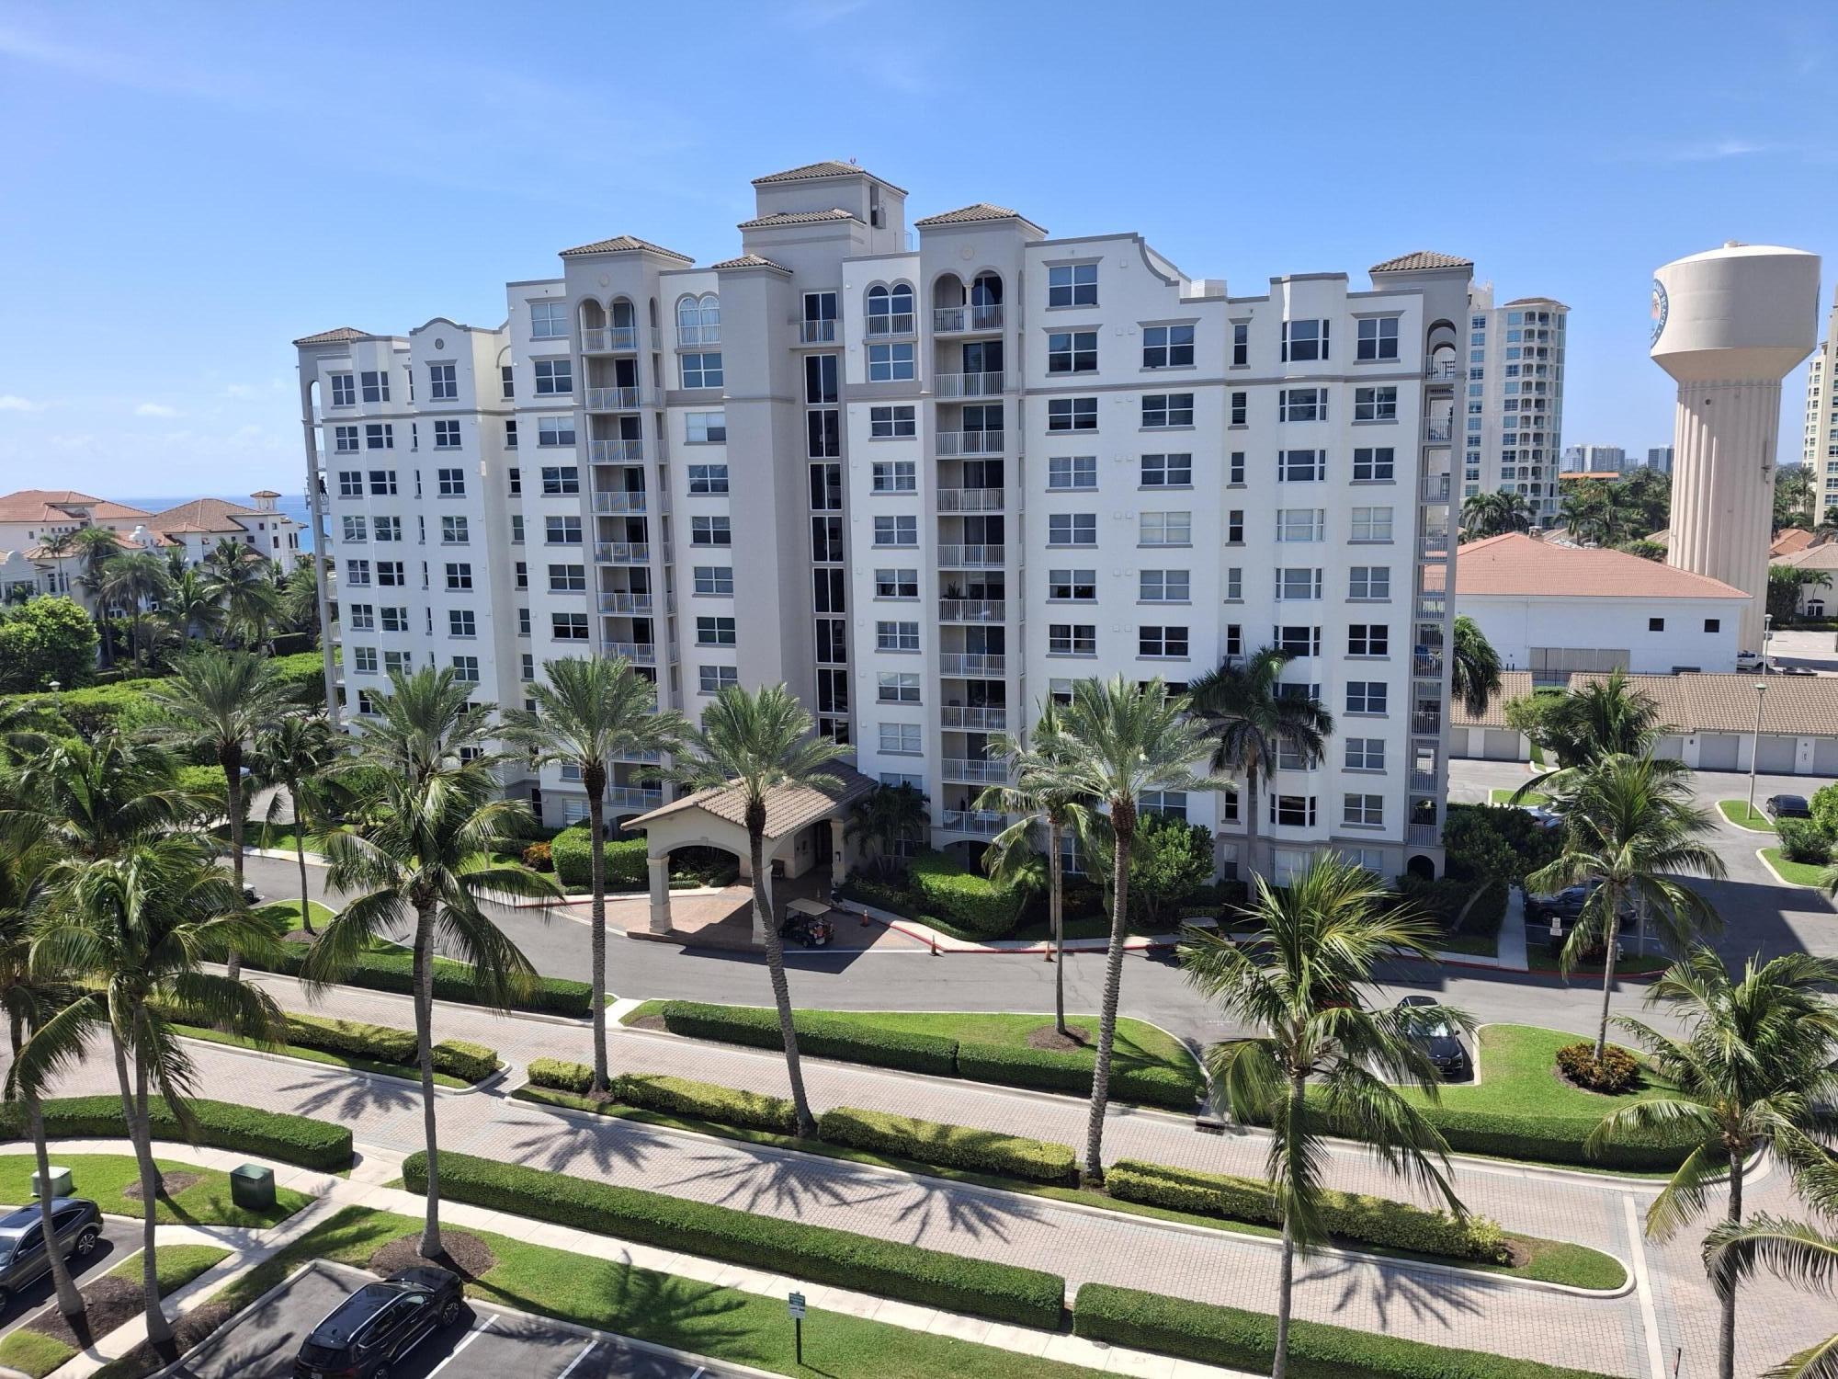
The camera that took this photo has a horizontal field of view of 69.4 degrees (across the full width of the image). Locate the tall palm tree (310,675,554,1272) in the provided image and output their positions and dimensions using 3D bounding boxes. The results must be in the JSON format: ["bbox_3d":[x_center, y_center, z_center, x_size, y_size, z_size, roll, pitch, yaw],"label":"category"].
[{"bbox_3d":[-14.126,9.190,38.981,7.196,15.861,7.196,-1,9,0],"label":"tall palm tree"}]

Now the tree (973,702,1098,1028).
[{"bbox_3d":[4.799,7.093,52.382,5.000,13.620,5.000,-1,9,0],"label":"tree"}]

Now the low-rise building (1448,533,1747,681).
[{"bbox_3d":[70.624,-9.941,150.766,37.500,14.300,25.000,3,10,23],"label":"low-rise building"}]

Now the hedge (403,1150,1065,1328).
[{"bbox_3d":[-5.892,15.210,37.348,20.442,0.760,1.220,2,10,21],"label":"hedge"}]

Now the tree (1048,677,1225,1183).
[{"bbox_3d":[6.438,7.600,41.019,6.200,16.140,6.200,-1,9,0],"label":"tree"}]

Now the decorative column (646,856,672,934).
[{"bbox_3d":[-12.991,10.152,66.442,0.900,3.750,0.900,2,10,20],"label":"decorative column"}]

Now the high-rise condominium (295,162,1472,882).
[{"bbox_3d":[-4.252,-10.722,79.726,68.000,38.400,20.200,2,10,20],"label":"high-rise condominium"}]

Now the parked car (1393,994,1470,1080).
[{"bbox_3d":[20.102,13.482,51.876,1.890,1.660,4.680,1,9,15],"label":"parked car"}]

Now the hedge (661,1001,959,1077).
[{"bbox_3d":[-4.561,14.091,53.770,13.091,0.900,1.586,2,10,21],"label":"hedge"}]

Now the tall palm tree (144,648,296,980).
[{"bbox_3d":[-29.286,6.449,56.355,6.373,16.535,6.373,-1,9,0],"label":"tall palm tree"}]

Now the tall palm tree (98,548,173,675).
[{"bbox_3d":[-85.998,-8.292,146.000,7.500,13.300,7.270,-1,9,0],"label":"tall palm tree"}]

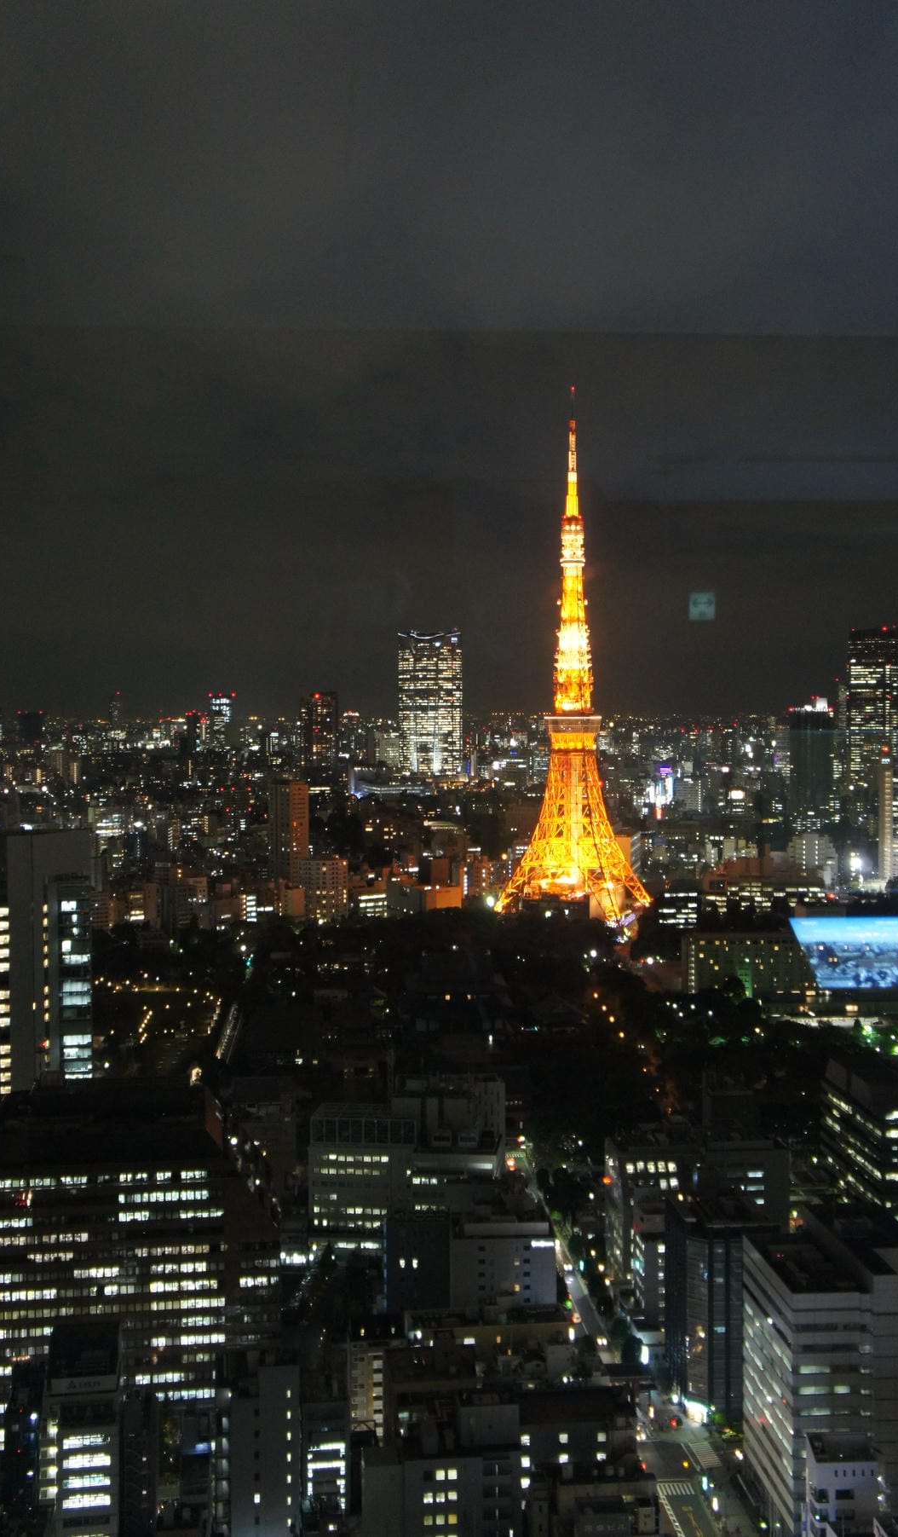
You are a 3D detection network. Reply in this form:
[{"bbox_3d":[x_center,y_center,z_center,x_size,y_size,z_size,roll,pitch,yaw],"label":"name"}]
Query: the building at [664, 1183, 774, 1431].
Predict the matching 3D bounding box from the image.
[{"bbox_3d":[58.840,116.190,342.660,18.500,41.500,23.000,0,2,-5],"label":"building"}]

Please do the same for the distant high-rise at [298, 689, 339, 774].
[{"bbox_3d":[-196.260,-39.410,2390.330,44.000,152.000,42.000,-1,3,-25],"label":"distant high-rise"}]

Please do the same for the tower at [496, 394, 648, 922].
[{"bbox_3d":[79.710,-74.270,1007.840,84.000,332.000,84.000,1,2,20],"label":"tower"}]

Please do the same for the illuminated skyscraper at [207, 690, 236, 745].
[{"bbox_3d":[-662.320,-132.750,4598.290,72.000,175.000,62.000,0,2,-8],"label":"illuminated skyscraper"}]

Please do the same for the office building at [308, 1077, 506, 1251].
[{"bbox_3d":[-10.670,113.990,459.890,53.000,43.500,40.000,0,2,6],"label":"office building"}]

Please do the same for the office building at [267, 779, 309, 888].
[{"bbox_3d":[-109.810,57.680,1093.170,21.000,97.500,20.000,2,3,40],"label":"office building"}]

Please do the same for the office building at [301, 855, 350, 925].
[{"bbox_3d":[-86.110,82.640,1097.980,32.500,46.000,18.000,0,2,-10],"label":"office building"}]

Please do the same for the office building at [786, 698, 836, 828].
[{"bbox_3d":[443.170,-12.560,1931.040,40.000,145.000,40.000,-2,3,-35],"label":"office building"}]

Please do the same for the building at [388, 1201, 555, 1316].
[{"bbox_3d":[5.030,125.000,403.390,42.000,26.000,21.000,0,2,-3],"label":"building"}]

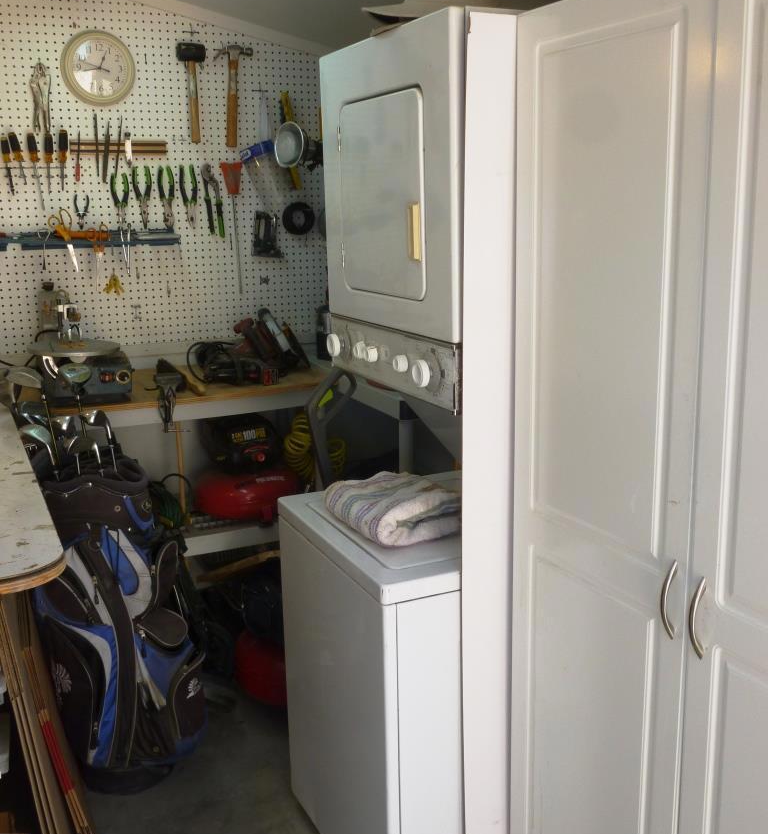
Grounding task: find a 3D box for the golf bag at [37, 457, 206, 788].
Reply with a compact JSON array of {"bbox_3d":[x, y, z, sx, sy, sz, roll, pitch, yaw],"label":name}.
[{"bbox_3d":[-0.731,0.563,2.458,0.410,0.900,0.350,-3,13,-10],"label":"golf bag"}]

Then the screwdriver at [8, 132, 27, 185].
[{"bbox_3d":[-1.132,-0.800,2.754,0.028,0.158,0.028,-18,19,-20],"label":"screwdriver"}]

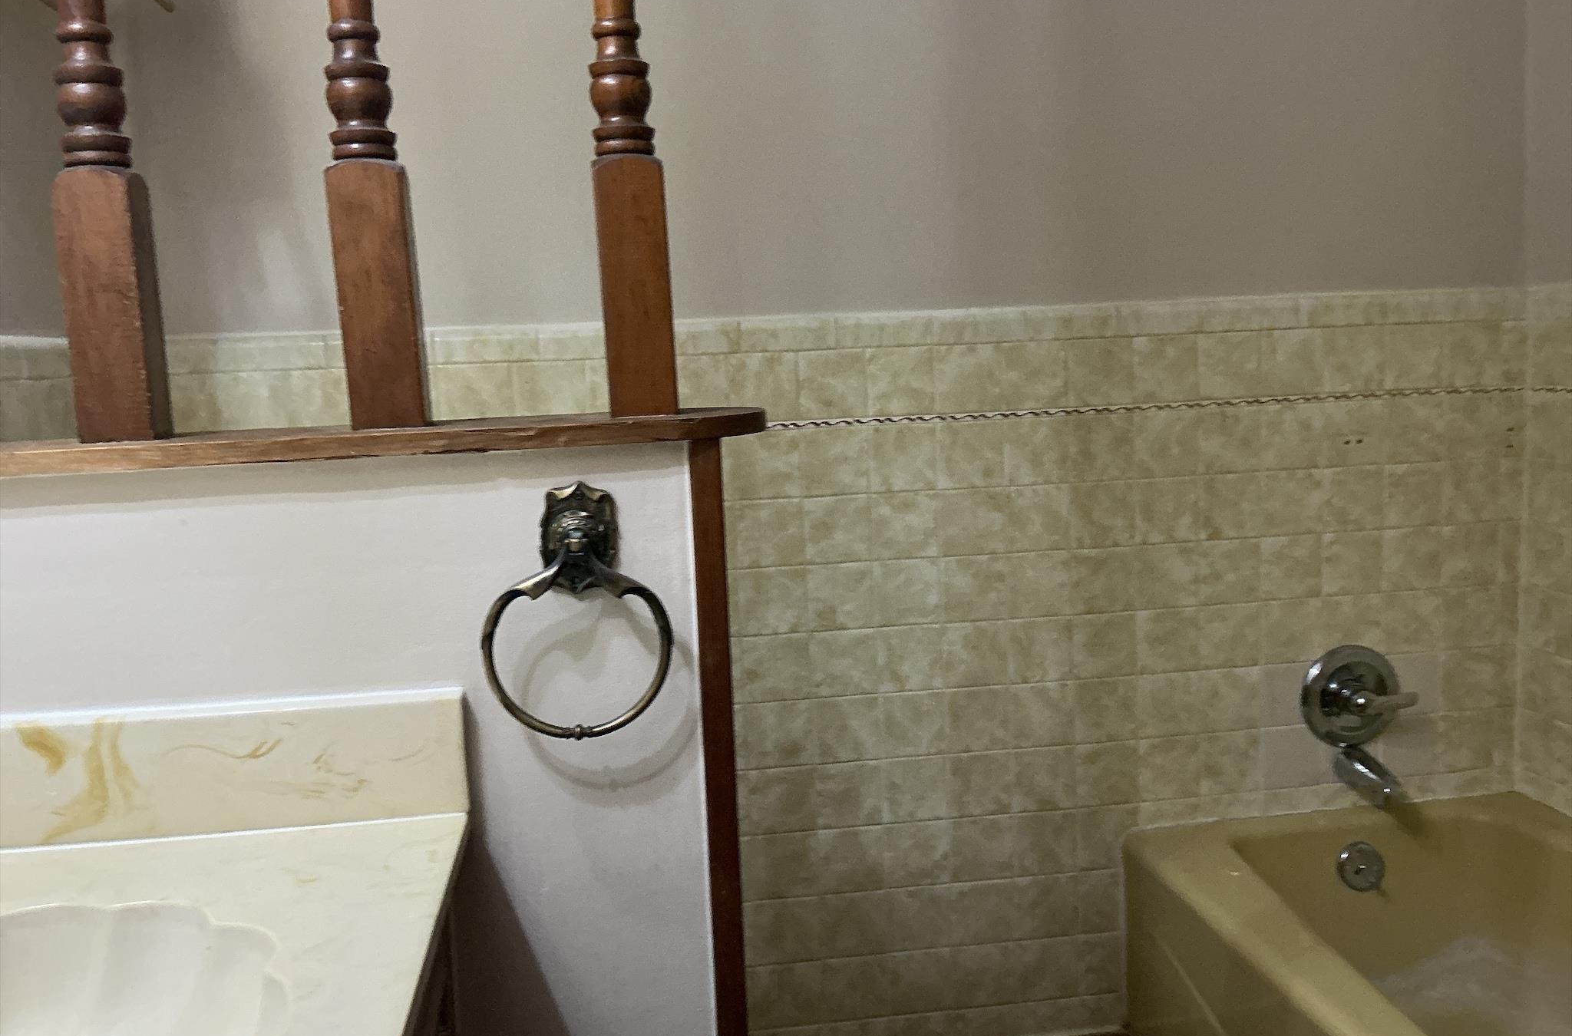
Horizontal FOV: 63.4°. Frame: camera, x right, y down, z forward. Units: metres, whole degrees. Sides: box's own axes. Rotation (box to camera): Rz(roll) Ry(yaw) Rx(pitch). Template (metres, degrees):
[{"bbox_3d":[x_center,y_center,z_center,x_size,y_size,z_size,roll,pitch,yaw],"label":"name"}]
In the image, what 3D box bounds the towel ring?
[{"bbox_3d":[-0.169,0.076,1.030,0.152,0.206,0.058,-3,6,-7],"label":"towel ring"}]

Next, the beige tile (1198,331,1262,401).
[{"bbox_3d":[0.725,-0.250,2.092,0.108,0.108,0.010,-3,6,-7],"label":"beige tile"}]

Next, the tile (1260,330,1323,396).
[{"bbox_3d":[0.830,-0.256,2.098,0.108,0.108,0.009,-3,6,-7],"label":"tile"}]

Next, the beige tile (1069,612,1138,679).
[{"bbox_3d":[0.525,0.209,2.097,0.107,0.107,0.009,-3,5,-7],"label":"beige tile"}]

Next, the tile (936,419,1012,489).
[{"bbox_3d":[0.295,-0.102,2.043,0.107,0.107,0.009,-3,5,-7],"label":"tile"}]

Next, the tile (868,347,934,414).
[{"bbox_3d":[0.183,-0.218,2.027,0.108,0.108,0.010,-3,6,-7],"label":"tile"}]

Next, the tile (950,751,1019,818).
[{"bbox_3d":[0.322,0.442,2.109,0.108,0.108,0.008,-3,6,-7],"label":"tile"}]

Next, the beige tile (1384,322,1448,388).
[{"bbox_3d":[1.042,-0.269,2.118,0.107,0.107,0.009,-3,5,-7],"label":"beige tile"}]

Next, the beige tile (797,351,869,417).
[{"bbox_3d":[0.073,-0.210,2.005,0.108,0.108,0.009,-3,6,-7],"label":"beige tile"}]

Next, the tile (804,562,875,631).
[{"bbox_3d":[0.089,0.128,2.040,0.108,0.108,0.009,-3,6,-7],"label":"tile"}]

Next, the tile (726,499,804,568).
[{"bbox_3d":[-0.027,0.025,2.024,0.112,0.108,0.010,-3,6,-7],"label":"tile"}]

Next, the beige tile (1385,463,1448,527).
[{"bbox_3d":[1.057,-0.038,2.149,0.108,0.108,0.009,-3,6,-7],"label":"beige tile"}]

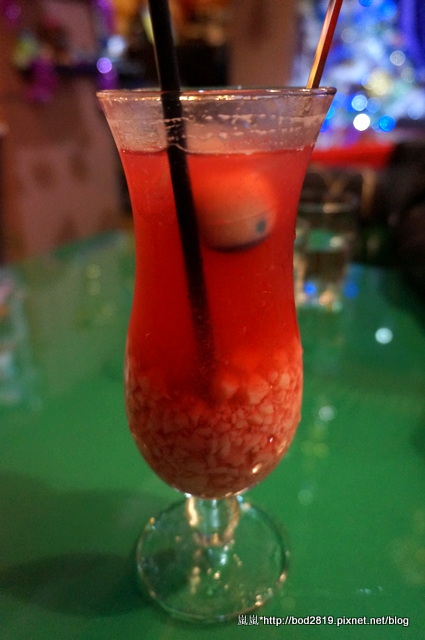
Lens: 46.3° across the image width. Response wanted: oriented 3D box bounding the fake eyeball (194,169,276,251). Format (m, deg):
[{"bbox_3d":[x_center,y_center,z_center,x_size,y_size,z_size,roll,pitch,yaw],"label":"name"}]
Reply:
[{"bbox_3d":[0.008,-0.039,0.176,0.028,0.028,0.028,4,32,-3],"label":"fake eyeball"}]

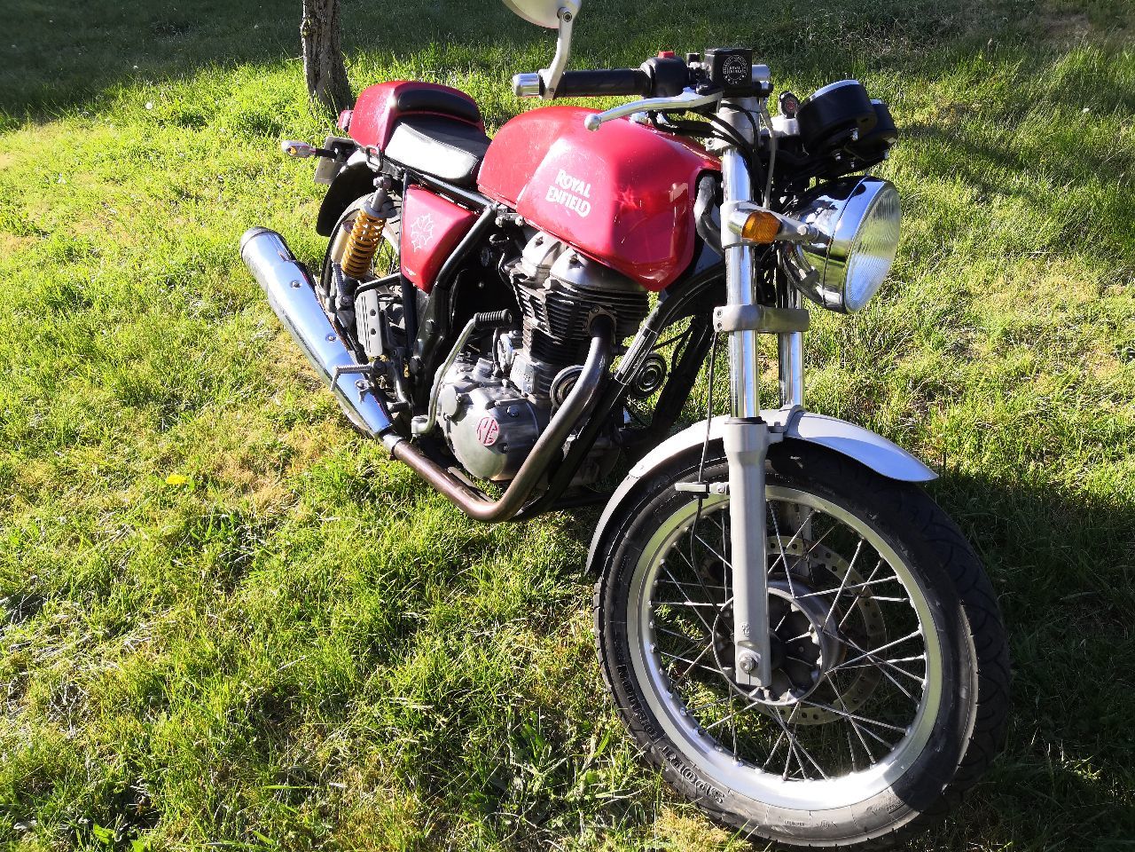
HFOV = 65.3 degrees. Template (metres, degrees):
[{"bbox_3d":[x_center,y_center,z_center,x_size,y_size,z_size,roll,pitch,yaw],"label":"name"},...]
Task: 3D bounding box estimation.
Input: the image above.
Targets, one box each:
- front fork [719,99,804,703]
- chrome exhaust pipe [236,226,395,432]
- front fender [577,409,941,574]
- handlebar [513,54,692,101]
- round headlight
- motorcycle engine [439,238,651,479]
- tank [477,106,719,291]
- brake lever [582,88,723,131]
[{"bbox_3d":[0.301,-0.040,1.322,0.085,0.820,0.250,0,5,33],"label":"front fork"},{"bbox_3d":[-0.600,-0.232,2.114,0.110,0.110,0.730,-8,48,-41],"label":"chrome exhaust pipe"},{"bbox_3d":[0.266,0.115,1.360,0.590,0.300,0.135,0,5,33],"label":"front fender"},{"bbox_3d":[0.052,-0.441,1.124,0.260,0.060,0.060,-11,34,-22],"label":"handlebar"},{"bbox_3d":[0.373,-0.265,1.253,0.165,0.190,0.190,23,17,30],"label":"round headlight"},{"bbox_3d":[-0.050,-0.115,1.737,0.330,0.520,0.450,-5,30,-38],"label":"motorcycle engine"},{"bbox_3d":[0.087,-0.422,1.531,0.310,0.240,0.630,-5,30,-38],"label":"tank"},{"bbox_3d":[0.115,-0.392,1.081,0.195,0.032,0.042,-19,37,-24],"label":"brake lever"}]

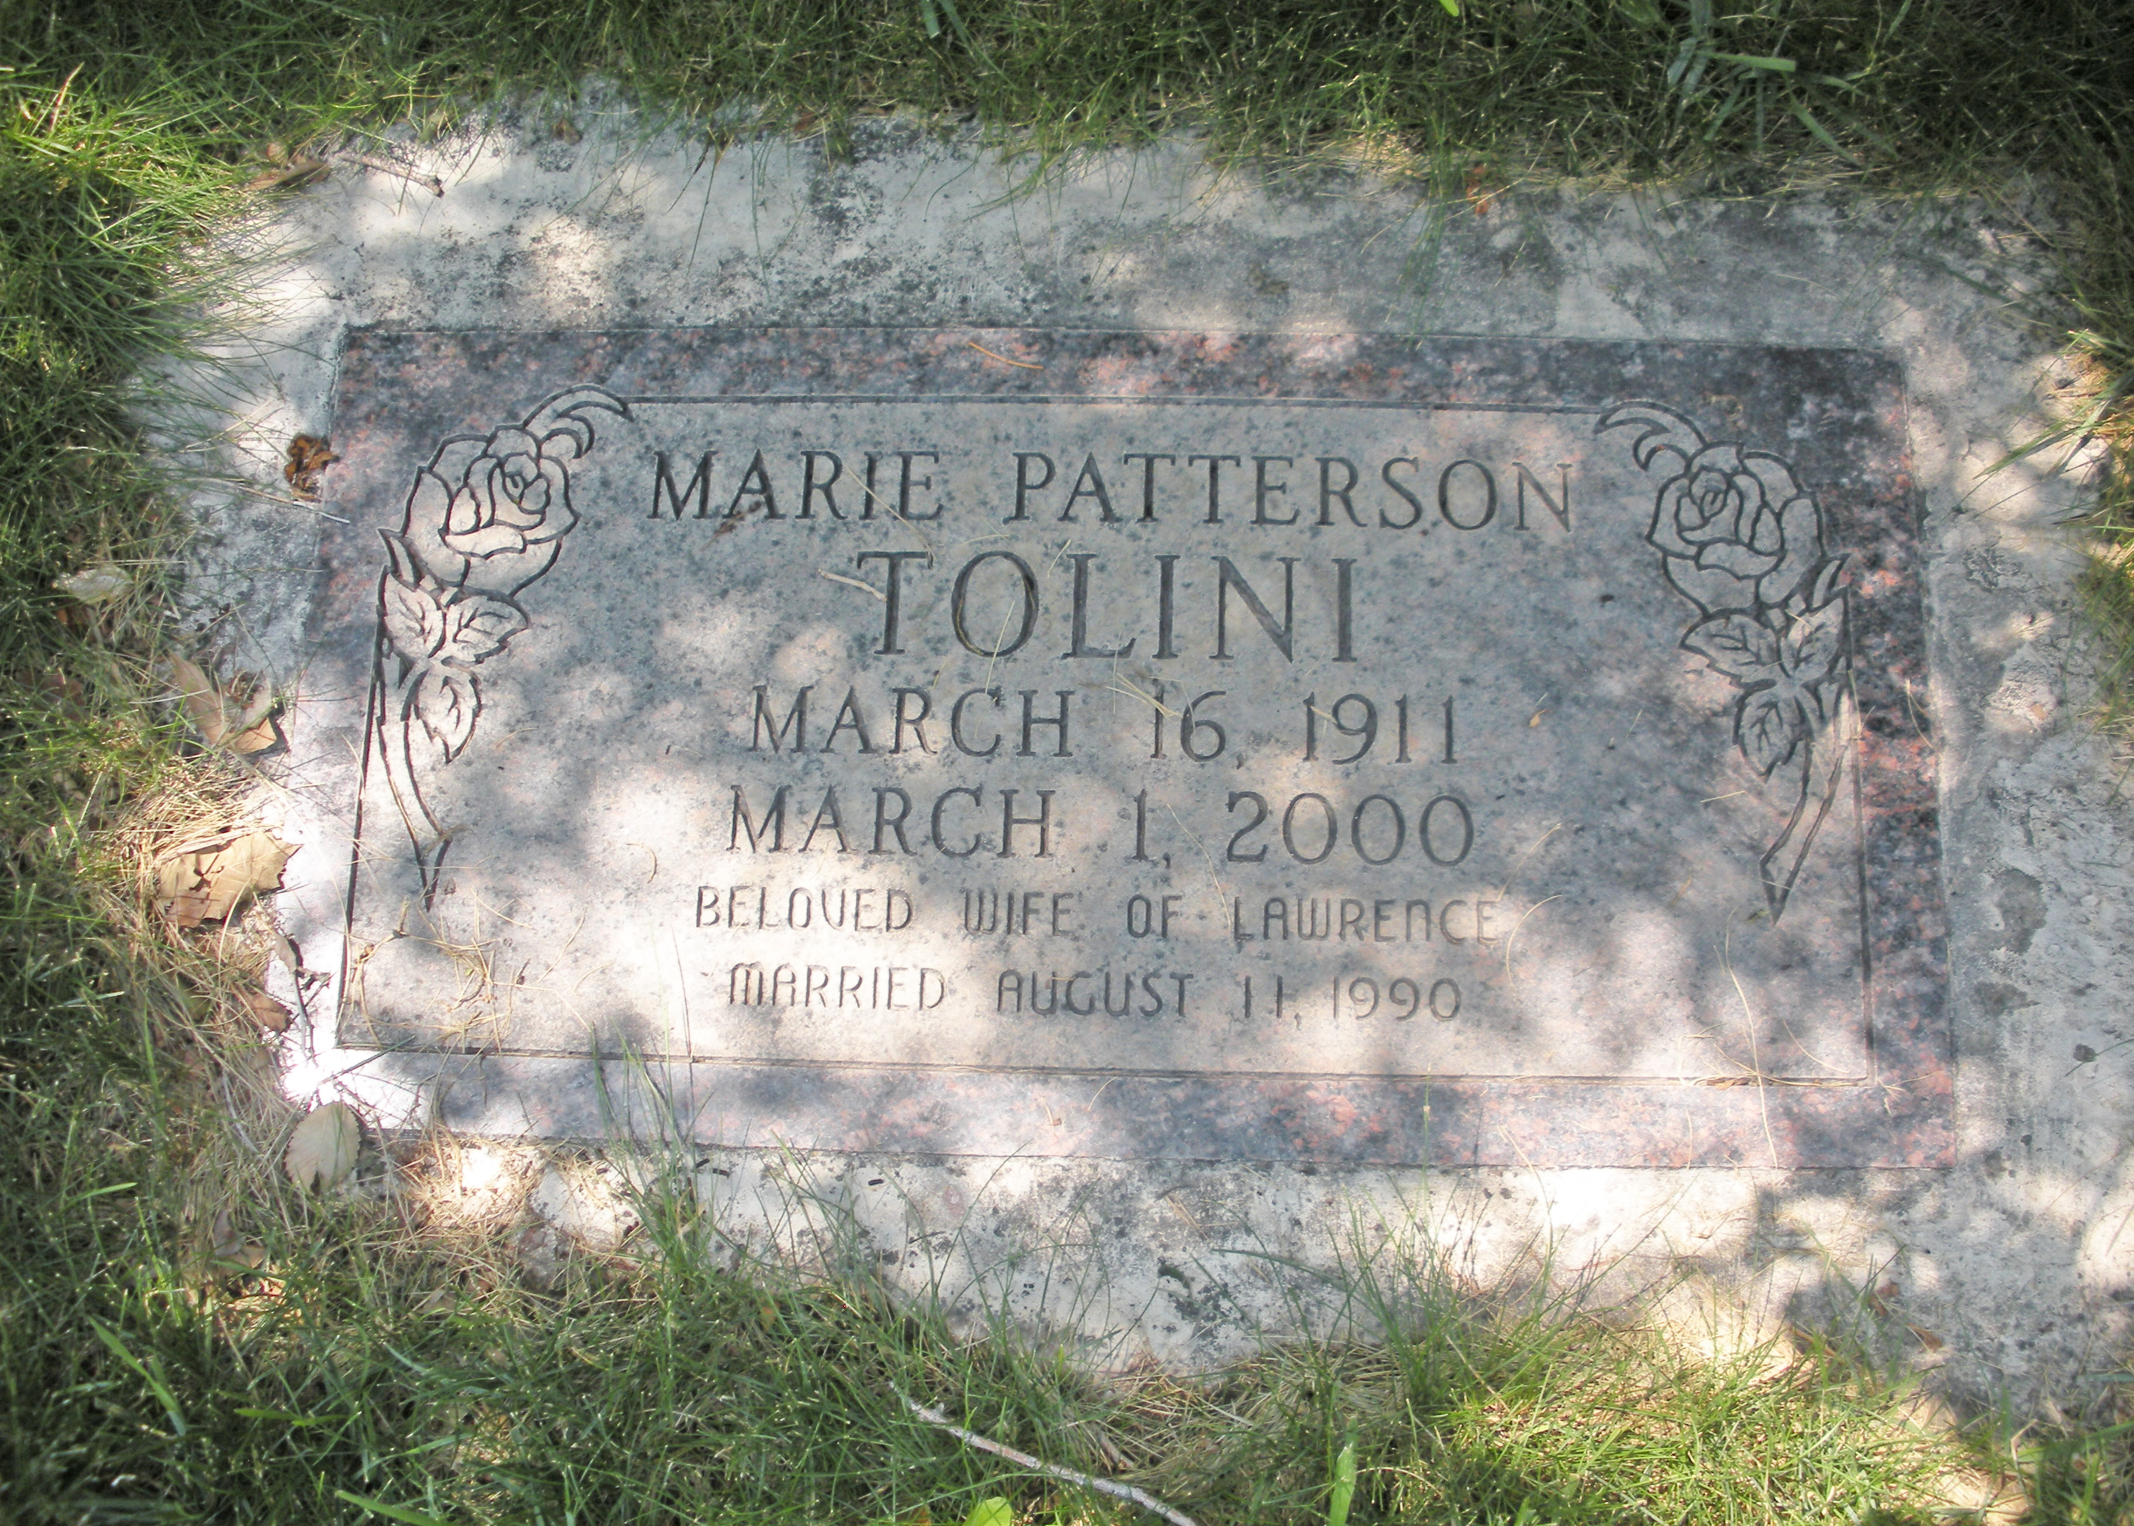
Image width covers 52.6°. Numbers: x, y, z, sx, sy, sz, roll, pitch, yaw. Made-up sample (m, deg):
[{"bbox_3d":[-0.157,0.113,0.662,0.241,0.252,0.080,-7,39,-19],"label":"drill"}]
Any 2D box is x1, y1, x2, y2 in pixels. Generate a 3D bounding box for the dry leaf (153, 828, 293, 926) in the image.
[{"bbox_3d":[-0.308,0.043,0.794,0.048,0.014,0.027,-18,78,-3],"label":"dry leaf"}]

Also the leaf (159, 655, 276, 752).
[{"bbox_3d":[-0.315,-0.023,0.807,0.033,0.018,0.042,-12,77,-2],"label":"leaf"}]

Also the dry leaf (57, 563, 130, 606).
[{"bbox_3d":[-0.372,-0.067,0.823,0.024,0.008,0.014,-22,78,-4],"label":"dry leaf"}]

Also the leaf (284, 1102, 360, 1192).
[{"bbox_3d":[-0.267,0.138,0.774,0.026,0.010,0.029,-12,77,-1],"label":"leaf"}]

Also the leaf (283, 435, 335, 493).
[{"bbox_3d":[-0.292,-0.114,0.830,0.019,0.012,0.022,14,78,4],"label":"leaf"}]

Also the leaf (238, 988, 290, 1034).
[{"bbox_3d":[-0.294,0.090,0.786,0.023,0.008,0.008,29,80,7],"label":"leaf"}]

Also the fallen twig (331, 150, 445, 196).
[{"bbox_3d":[-0.270,-0.236,0.860,0.047,0.006,0.009,18,78,5],"label":"fallen twig"}]

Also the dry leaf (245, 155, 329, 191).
[{"bbox_3d":[-0.310,-0.234,0.857,0.032,0.012,0.013,-4,77,0],"label":"dry leaf"}]

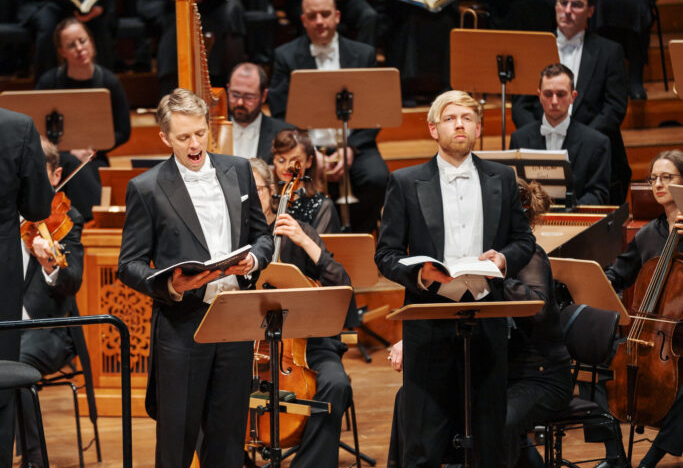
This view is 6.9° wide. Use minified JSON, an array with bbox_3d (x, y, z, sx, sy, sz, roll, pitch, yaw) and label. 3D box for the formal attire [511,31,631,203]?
[{"bbox_3d":[1.105,-0.521,27.290,0.570,0.900,0.580,0,8,13],"label":"formal attire"}]

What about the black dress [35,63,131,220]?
[{"bbox_3d":[-1.237,-0.399,26.907,0.490,0.850,0.580,-2,8,-6],"label":"black dress"}]

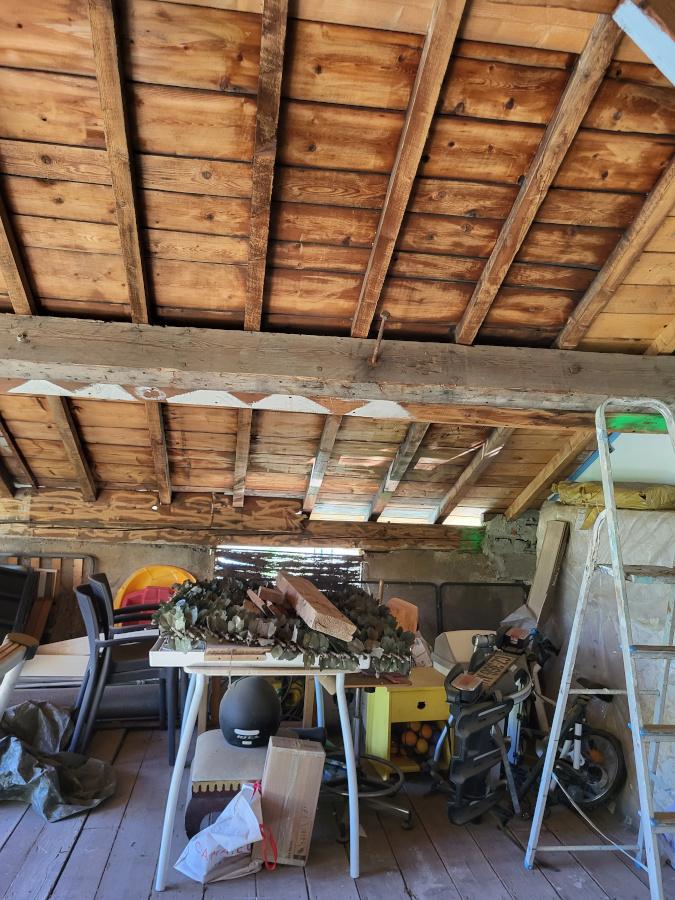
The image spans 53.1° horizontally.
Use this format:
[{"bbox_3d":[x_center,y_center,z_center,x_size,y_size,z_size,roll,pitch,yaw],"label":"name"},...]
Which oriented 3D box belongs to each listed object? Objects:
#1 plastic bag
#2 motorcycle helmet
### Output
[{"bbox_3d":[-0.428,1.373,2.450,0.310,0.280,0.200,3,-2,-9],"label":"plastic bag"},{"bbox_3d":[-0.374,1.107,2.870,0.258,0.270,0.320,2,-2,-5],"label":"motorcycle helmet"}]

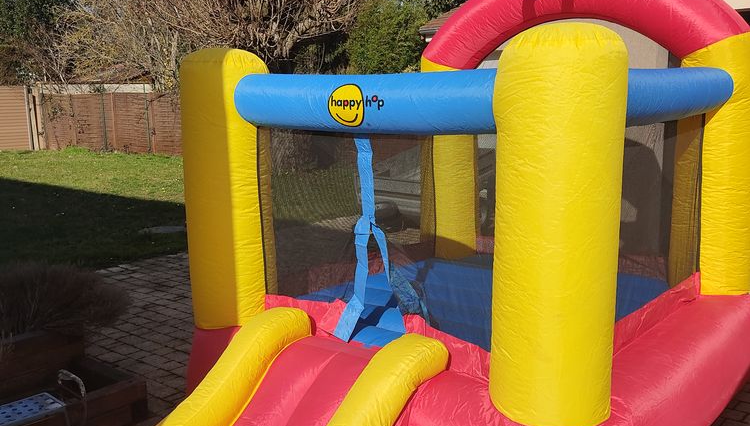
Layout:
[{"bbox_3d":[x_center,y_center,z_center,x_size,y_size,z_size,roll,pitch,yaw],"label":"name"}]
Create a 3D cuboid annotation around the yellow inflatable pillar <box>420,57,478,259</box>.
[{"bbox_3d":[0.540,-0.396,5.203,0.410,1.333,0.410,0,9,0],"label":"yellow inflatable pillar"}]

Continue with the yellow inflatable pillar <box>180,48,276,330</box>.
[{"bbox_3d":[-0.717,-0.135,3.706,0.426,1.326,0.426,0,9,0],"label":"yellow inflatable pillar"}]

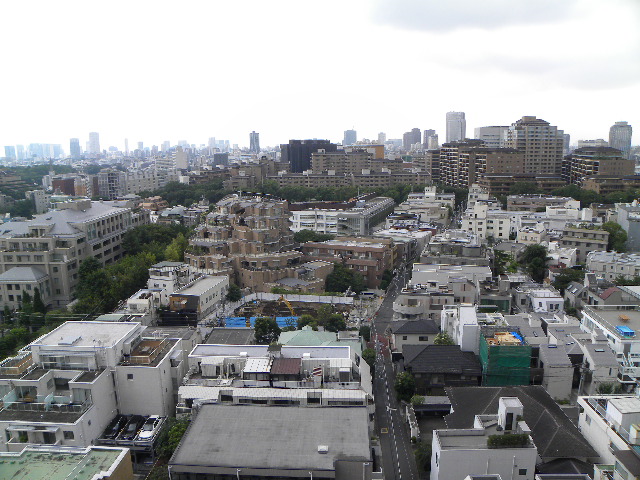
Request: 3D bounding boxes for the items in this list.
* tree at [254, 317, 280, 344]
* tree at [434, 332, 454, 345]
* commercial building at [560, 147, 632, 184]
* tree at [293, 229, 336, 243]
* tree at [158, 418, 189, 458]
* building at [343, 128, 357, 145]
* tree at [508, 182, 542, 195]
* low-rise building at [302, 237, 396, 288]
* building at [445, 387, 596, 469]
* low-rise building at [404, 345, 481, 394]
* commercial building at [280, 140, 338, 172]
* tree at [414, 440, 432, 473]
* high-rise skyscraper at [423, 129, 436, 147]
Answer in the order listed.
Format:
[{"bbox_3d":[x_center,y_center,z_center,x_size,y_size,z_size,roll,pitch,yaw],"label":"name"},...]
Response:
[{"bbox_3d":[-10.500,19.045,97.202,5.200,6.600,5.200,0,11,2],"label":"tree"},{"bbox_3d":[23.400,20.591,90.879,3.700,5.900,3.700,0,11,2],"label":"tree"},{"bbox_3d":[196.995,-45.805,346.268,21.500,43.000,82.000,3,11,15],"label":"commercial building"},{"bbox_3d":[-2.599,0.105,192.232,15.000,8.800,9.500,0,10,0],"label":"tree"},{"bbox_3d":[-20.200,27.114,66.736,3.800,4.600,4.200,0,11,0],"label":"tree"},{"bbox_3d":[114.374,-370.584,1863.722,46.000,104.000,40.000,0,11,0],"label":"building"},{"bbox_3d":[170.000,-41.085,399.292,23.000,13.000,16.000,0,11,2],"label":"tree"},{"bbox_3d":[8.900,6.264,151.988,24.500,11.700,19.000,4,12,19],"label":"low-rise building"},{"bbox_3d":[24.700,25.612,63.129,14.600,6.300,16.600,0,11,2],"label":"building"},{"bbox_3d":[20.200,21.513,82.199,12.000,7.300,11.000,0,11,2],"label":"low-rise building"},{"bbox_3d":[-10.412,-73.810,467.504,48.000,46.500,28.000,-3,11,-15],"label":"commercial building"},{"bbox_3d":[13.512,28.108,62.674,2.300,2.900,2.500,1,11,4],"label":"tree"},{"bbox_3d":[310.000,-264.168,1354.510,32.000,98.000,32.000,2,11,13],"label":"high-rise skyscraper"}]

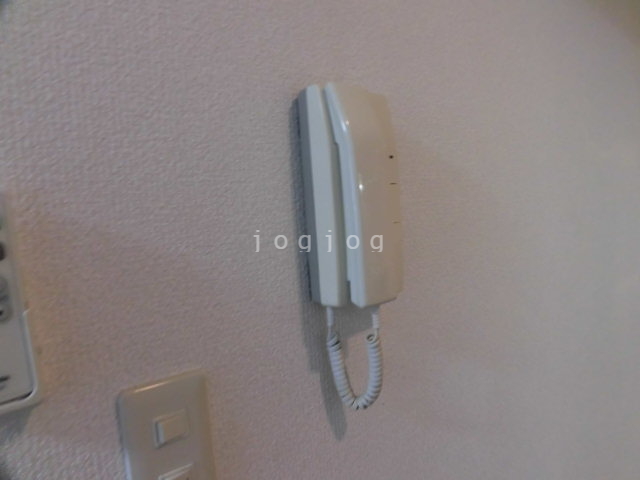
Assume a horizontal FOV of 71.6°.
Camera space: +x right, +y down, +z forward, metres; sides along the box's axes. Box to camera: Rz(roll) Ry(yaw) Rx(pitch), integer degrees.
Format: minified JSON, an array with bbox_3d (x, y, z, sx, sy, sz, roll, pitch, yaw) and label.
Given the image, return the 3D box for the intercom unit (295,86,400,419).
[{"bbox_3d":[0.044,0.011,0.436,0.096,0.311,0.053,-8,8,-34],"label":"intercom unit"}]

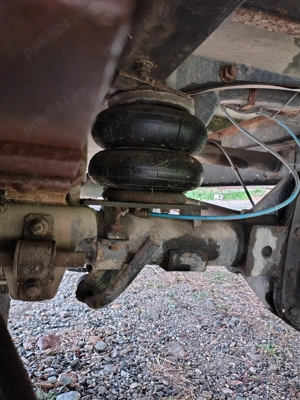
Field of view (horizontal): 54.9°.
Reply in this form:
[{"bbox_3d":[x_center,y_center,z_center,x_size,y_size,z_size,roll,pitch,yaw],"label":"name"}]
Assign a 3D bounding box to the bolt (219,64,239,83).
[{"bbox_3d":[0.136,-0.219,0.500,0.029,0.029,0.023,0,-2,-18],"label":"bolt"}]

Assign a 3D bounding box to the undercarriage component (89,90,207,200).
[{"bbox_3d":[-0.003,-0.069,0.430,0.169,0.139,0.169,4,1,0],"label":"undercarriage component"}]

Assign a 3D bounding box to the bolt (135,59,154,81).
[{"bbox_3d":[-0.007,-0.167,0.370,0.025,0.027,0.025,3,2,0],"label":"bolt"}]

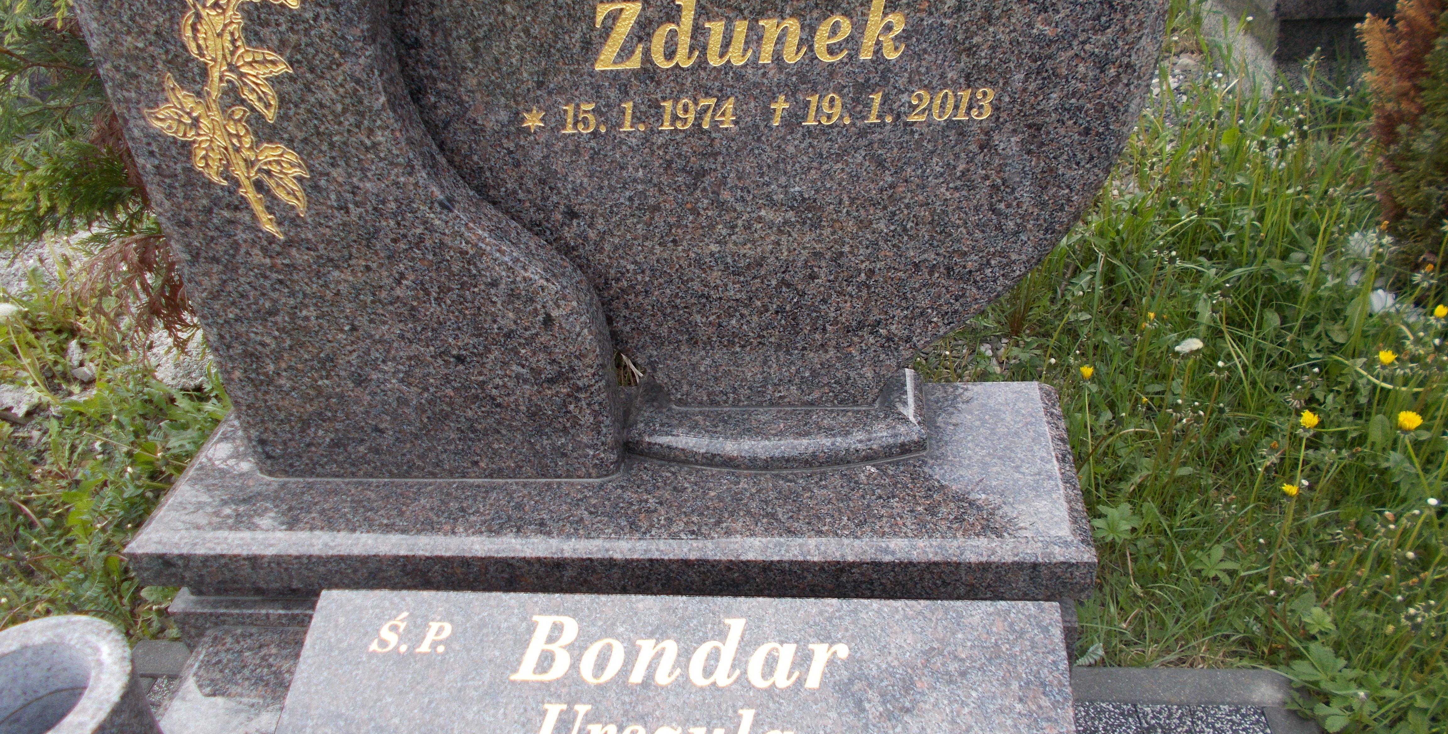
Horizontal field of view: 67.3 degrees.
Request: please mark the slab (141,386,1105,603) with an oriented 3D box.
[{"bbox_3d":[-0.152,0.148,1.413,1.170,0.076,0.314,-1,36,8],"label":"slab"}]

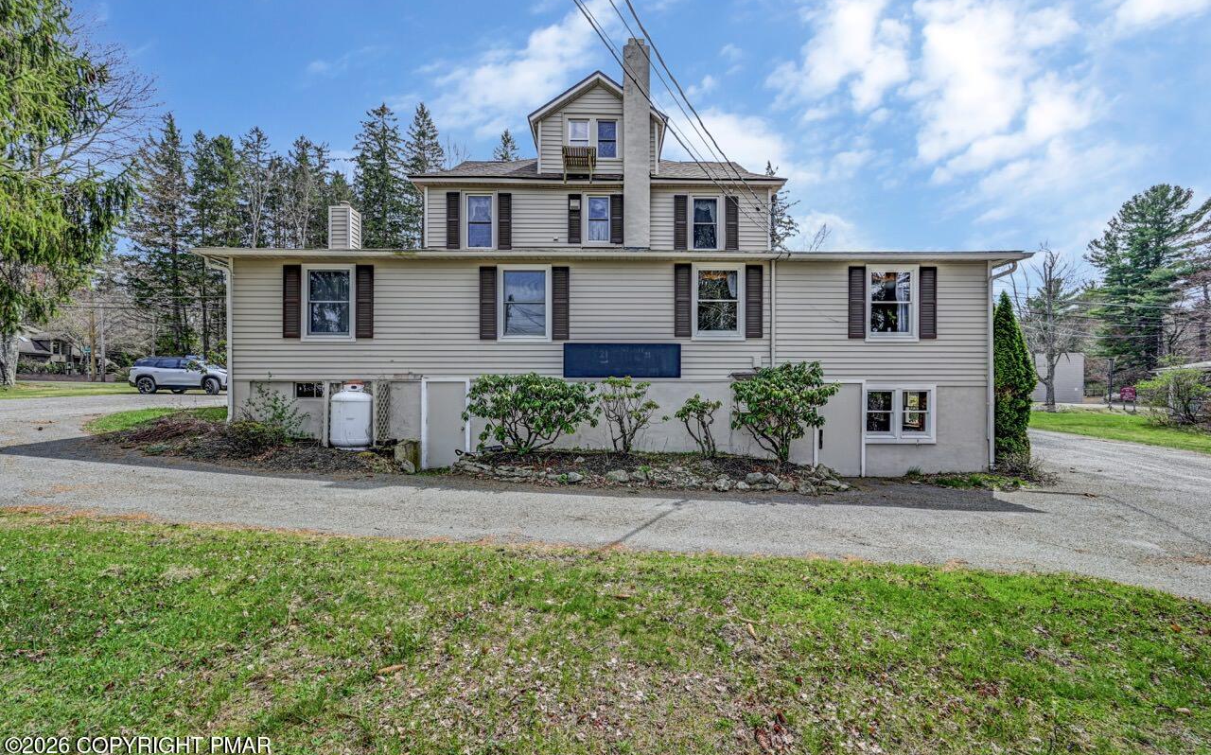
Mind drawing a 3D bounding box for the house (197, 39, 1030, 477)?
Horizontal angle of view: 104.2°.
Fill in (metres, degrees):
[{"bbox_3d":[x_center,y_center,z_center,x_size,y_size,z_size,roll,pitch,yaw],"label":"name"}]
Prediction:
[{"bbox_3d":[0.160,-3.230,15.000,16.800,10.550,11.000,0,0,0],"label":"house"}]

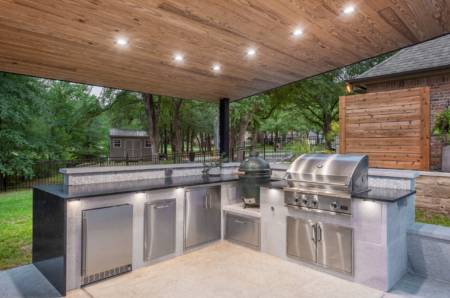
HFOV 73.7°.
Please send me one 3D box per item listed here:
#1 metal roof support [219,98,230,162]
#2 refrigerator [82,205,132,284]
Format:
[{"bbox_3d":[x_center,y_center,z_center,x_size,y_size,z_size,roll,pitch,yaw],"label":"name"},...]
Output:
[{"bbox_3d":[-0.005,0.157,6.843,0.152,2.650,0.152,1,0,44],"label":"metal roof support"},{"bbox_3d":[-1.538,1.086,3.647,0.620,0.820,0.580,1,0,44],"label":"refrigerator"}]

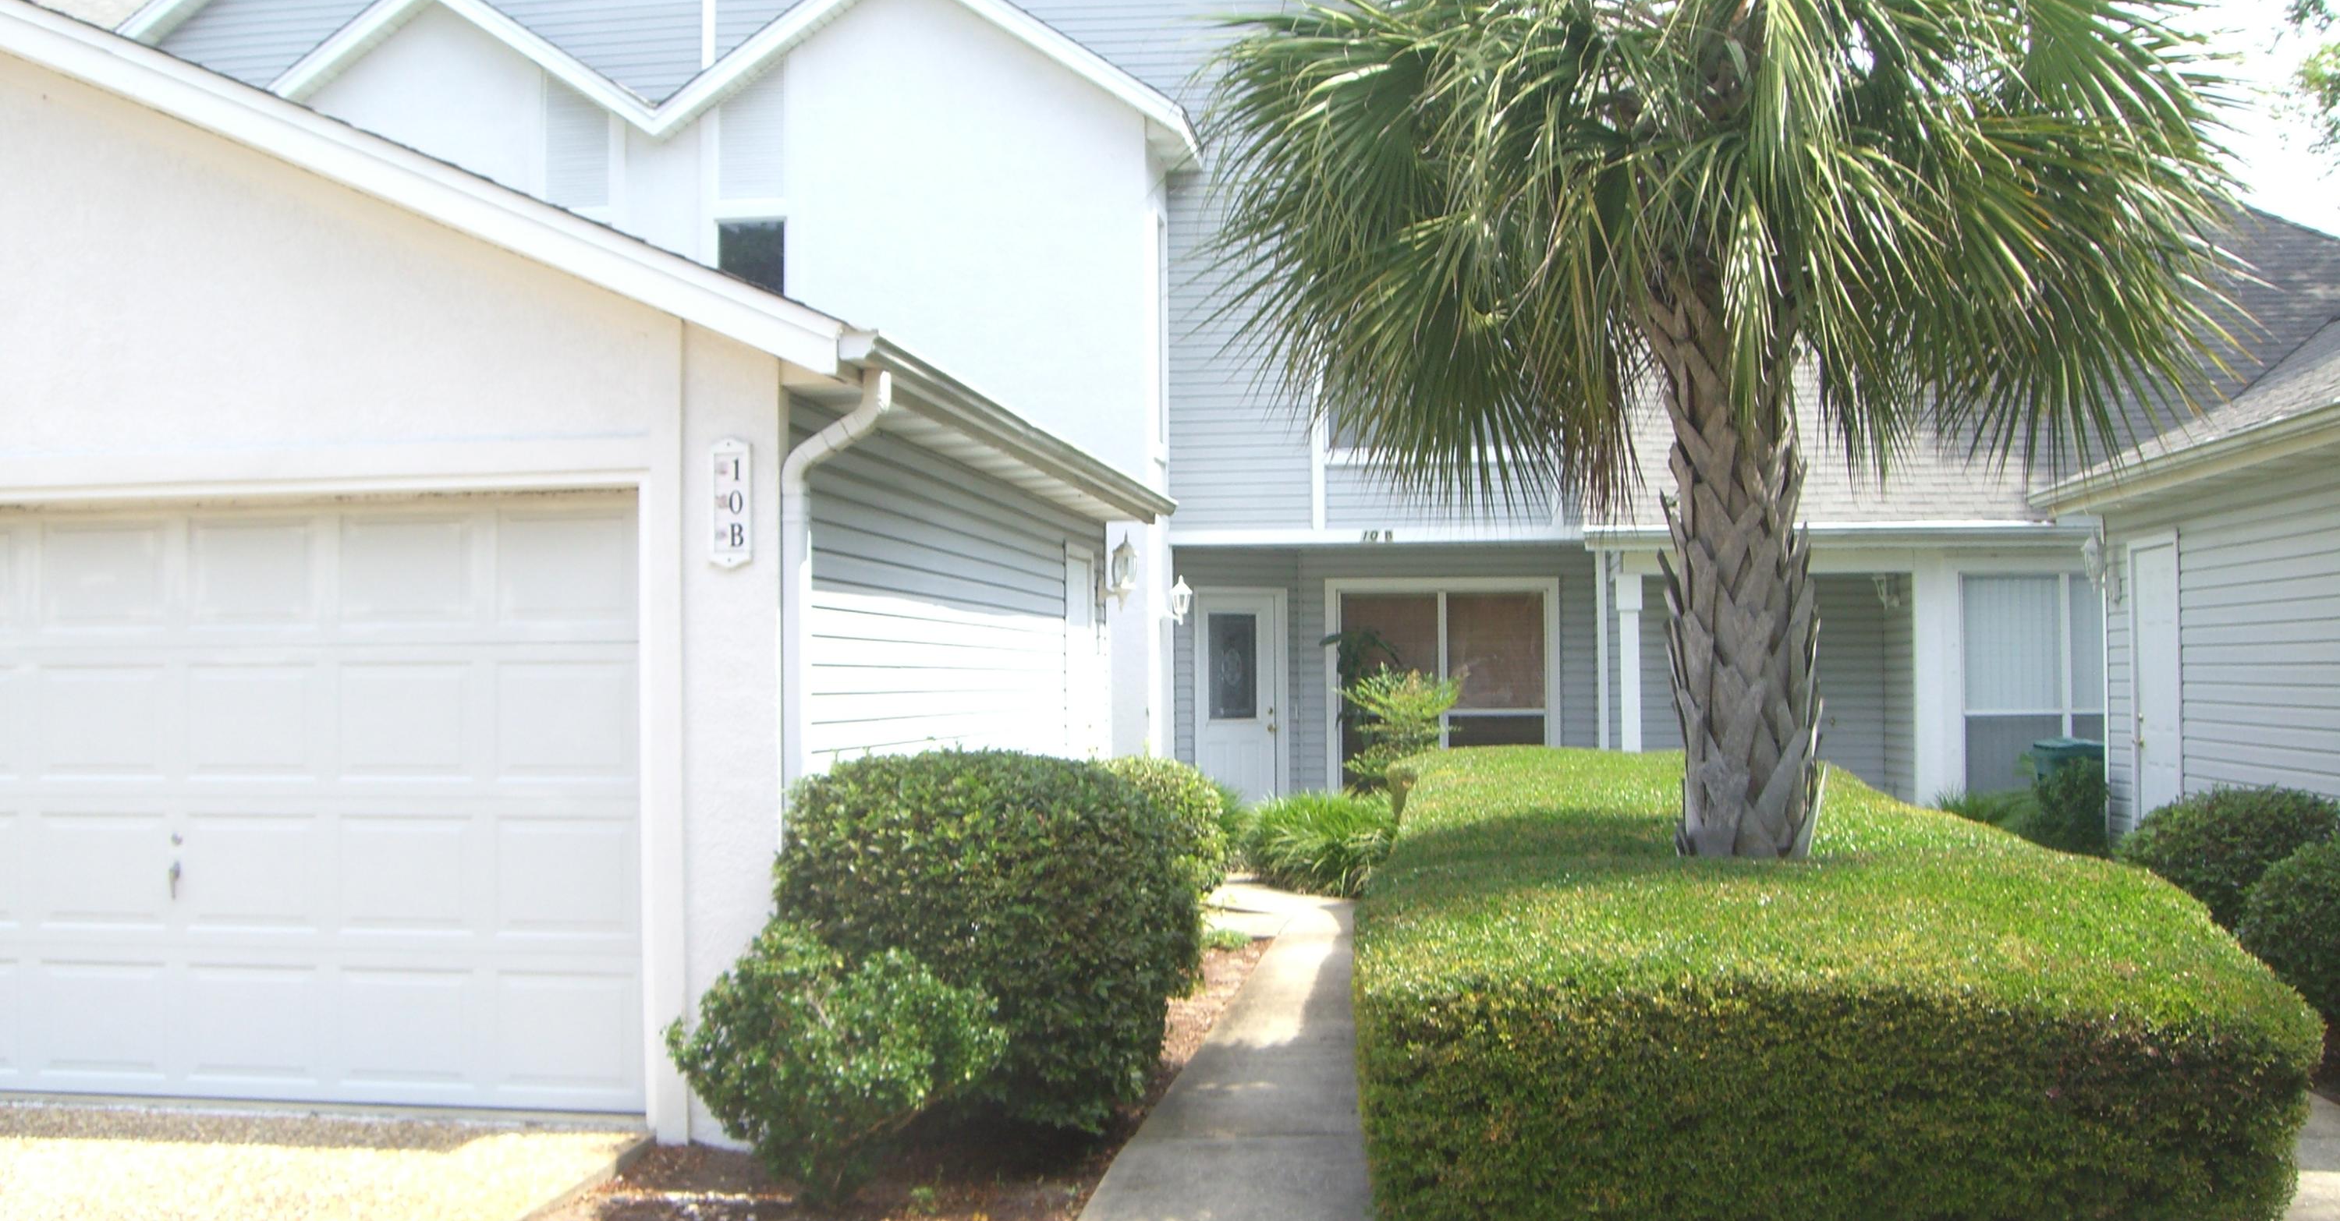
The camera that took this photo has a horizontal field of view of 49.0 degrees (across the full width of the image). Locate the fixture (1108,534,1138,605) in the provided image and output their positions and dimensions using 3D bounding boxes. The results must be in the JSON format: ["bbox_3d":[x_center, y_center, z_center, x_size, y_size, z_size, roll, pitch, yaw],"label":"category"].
[{"bbox_3d":[-0.312,-0.244,15.945,0.250,0.432,0.180,-1,-2,7],"label":"fixture"}]

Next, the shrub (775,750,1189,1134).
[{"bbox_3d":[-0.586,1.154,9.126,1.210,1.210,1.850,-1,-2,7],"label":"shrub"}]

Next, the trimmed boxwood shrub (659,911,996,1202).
[{"bbox_3d":[-0.988,1.310,7.633,1.026,0.820,0.900,-1,-2,7],"label":"trimmed boxwood shrub"}]

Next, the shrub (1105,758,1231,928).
[{"bbox_3d":[-0.110,1.303,13.649,0.910,1.020,0.950,-1,-2,7],"label":"shrub"}]

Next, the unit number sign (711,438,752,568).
[{"bbox_3d":[-1.466,-0.361,8.565,0.142,0.432,0.030,-1,-2,7],"label":"unit number sign"}]

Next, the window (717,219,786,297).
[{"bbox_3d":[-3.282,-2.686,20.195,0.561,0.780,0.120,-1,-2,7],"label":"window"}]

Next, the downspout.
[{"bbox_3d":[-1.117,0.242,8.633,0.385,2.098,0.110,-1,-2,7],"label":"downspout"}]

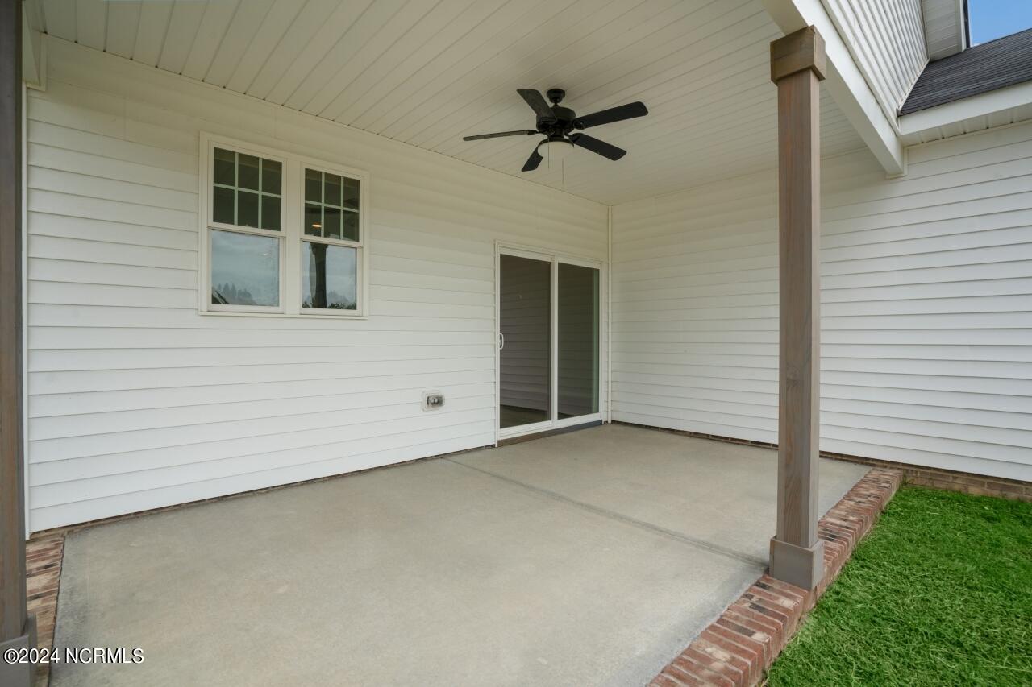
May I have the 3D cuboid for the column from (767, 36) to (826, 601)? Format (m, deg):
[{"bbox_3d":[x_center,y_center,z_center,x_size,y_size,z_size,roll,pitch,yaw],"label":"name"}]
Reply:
[{"bbox_3d":[1.353,-0.154,2.211,0.178,2.575,0.178,-1,1,-43],"label":"column"}]

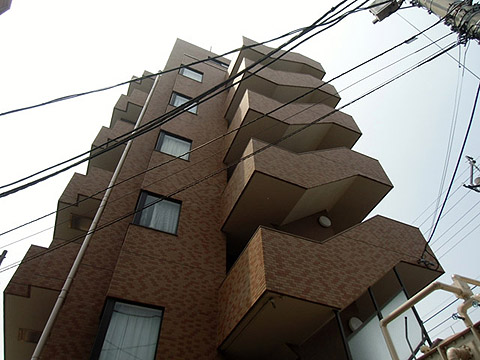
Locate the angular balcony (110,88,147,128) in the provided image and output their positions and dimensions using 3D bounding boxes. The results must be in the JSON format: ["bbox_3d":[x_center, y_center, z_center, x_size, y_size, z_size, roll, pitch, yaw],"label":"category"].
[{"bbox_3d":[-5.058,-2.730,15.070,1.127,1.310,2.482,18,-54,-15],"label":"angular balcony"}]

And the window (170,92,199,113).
[{"bbox_3d":[-2.086,-2.834,12.515,1.053,1.192,0.146,18,-54,-15],"label":"window"}]

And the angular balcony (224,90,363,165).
[{"bbox_3d":[1.890,-1.488,11.771,4.478,2.842,2.082,18,-54,-15],"label":"angular balcony"}]

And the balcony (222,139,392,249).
[{"bbox_3d":[1.952,0.343,9.496,4.478,2.842,2.082,18,-54,-15],"label":"balcony"}]

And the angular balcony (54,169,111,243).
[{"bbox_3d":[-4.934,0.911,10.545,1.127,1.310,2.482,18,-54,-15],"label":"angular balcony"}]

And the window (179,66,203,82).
[{"bbox_3d":[-2.148,-4.646,14.768,1.053,1.058,0.146,18,-54,-15],"label":"window"}]

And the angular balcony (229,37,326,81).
[{"bbox_3d":[1.768,-5.074,16.228,4.478,2.757,2.082,18,-54,-15],"label":"angular balcony"}]

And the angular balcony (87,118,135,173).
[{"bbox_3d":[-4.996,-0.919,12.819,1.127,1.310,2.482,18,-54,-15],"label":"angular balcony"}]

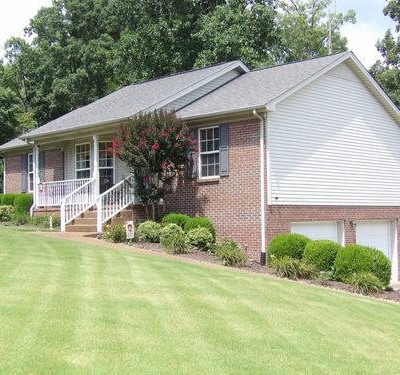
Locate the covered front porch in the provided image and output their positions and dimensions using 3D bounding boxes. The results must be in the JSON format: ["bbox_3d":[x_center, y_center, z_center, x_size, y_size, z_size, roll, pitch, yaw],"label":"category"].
[{"bbox_3d":[-4.050,-0.188,22.499,2.650,3.350,5.950,2,-4,-44],"label":"covered front porch"}]

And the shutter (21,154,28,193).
[{"bbox_3d":[-7.238,-0.587,27.484,0.045,1.530,0.390,2,-4,-44],"label":"shutter"}]

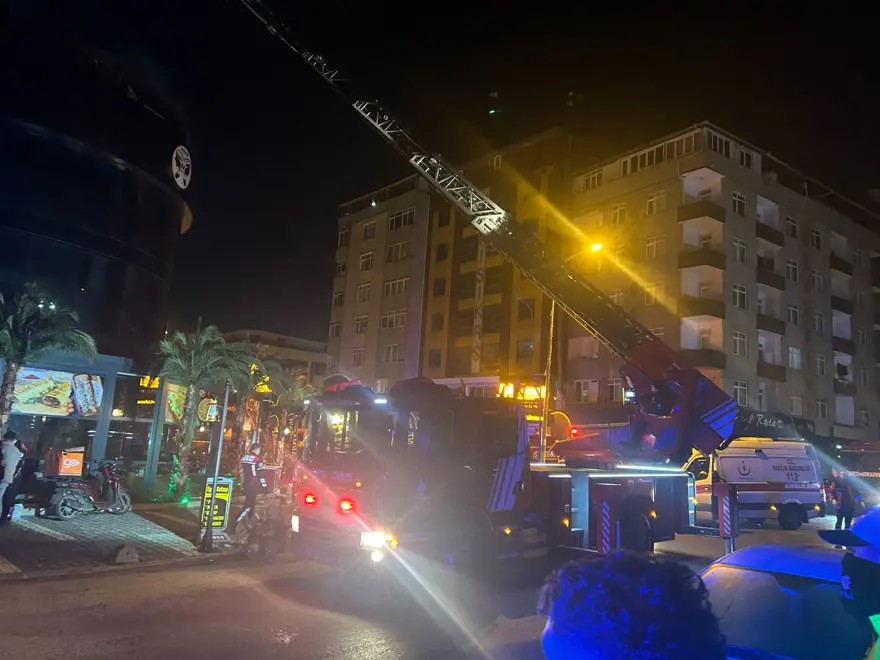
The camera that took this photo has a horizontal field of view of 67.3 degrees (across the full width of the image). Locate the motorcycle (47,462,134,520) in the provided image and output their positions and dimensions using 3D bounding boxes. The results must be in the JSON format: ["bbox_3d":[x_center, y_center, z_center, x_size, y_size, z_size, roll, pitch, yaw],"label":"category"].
[{"bbox_3d":[-6.891,3.122,13.255,0.700,1.250,1.880,0,-10,23],"label":"motorcycle"}]

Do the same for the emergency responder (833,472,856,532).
[{"bbox_3d":[9.380,4.158,15.342,0.360,1.760,0.550,-2,-11,30],"label":"emergency responder"}]

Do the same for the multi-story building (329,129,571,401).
[{"bbox_3d":[3.732,-0.386,58.064,26.000,24.000,14.000,-6,-13,44],"label":"multi-story building"}]

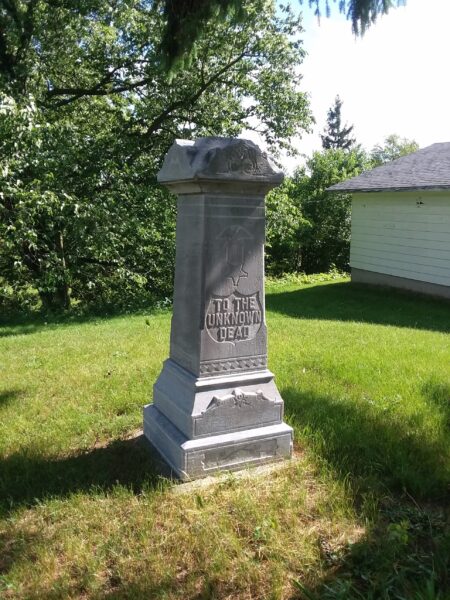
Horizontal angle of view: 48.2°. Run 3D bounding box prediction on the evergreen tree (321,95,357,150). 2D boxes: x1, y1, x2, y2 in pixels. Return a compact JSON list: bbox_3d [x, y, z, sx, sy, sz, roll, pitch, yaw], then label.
[{"bbox_3d":[7.876,-9.151,36.227,4.300,10.650,4.300,3,9,12],"label":"evergreen tree"}]

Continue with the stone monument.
[{"bbox_3d":[-0.050,-0.006,3.415,0.780,2.110,0.780,-3,10,-27],"label":"stone monument"}]

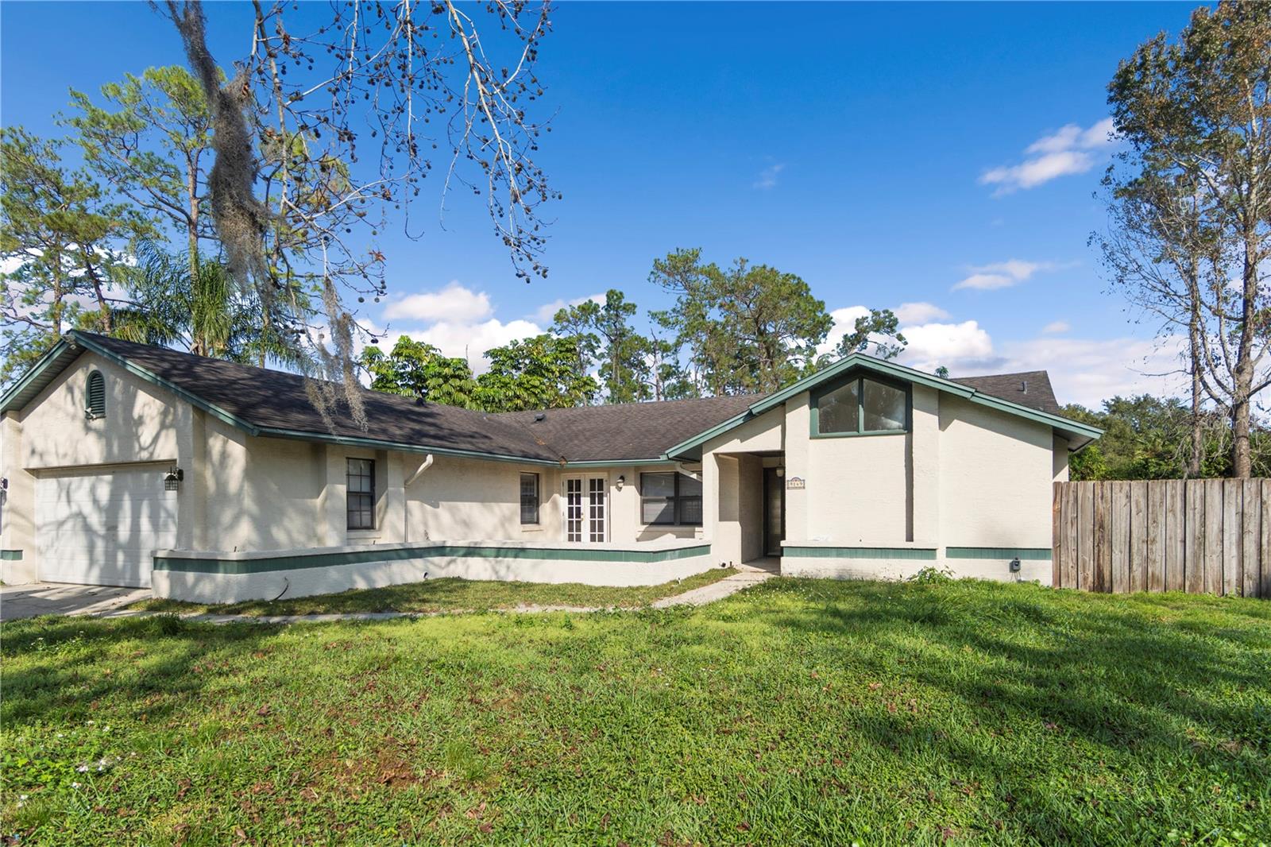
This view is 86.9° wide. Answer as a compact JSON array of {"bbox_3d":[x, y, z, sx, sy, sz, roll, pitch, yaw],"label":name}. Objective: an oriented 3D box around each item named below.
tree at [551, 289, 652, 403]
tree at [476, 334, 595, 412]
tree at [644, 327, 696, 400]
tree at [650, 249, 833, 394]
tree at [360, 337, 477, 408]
[{"bbox_3d":[-2.350,-2.488,45.598,7.000,13.429,6.300,0,-3,-3],"label":"tree"},{"bbox_3d":[-4.591,-0.397,30.776,5.800,7.478,5.300,1,-3,-8],"label":"tree"},{"bbox_3d":[2.503,-1.316,48.657,4.000,11.456,4.000,0,-3,3],"label":"tree"},{"bbox_3d":[6.655,-3.485,41.553,11.300,14.936,9.500,-1,-3,9],"label":"tree"},{"bbox_3d":[-9.707,-0.293,29.786,5.300,7.152,5.000,1,-4,-18],"label":"tree"}]

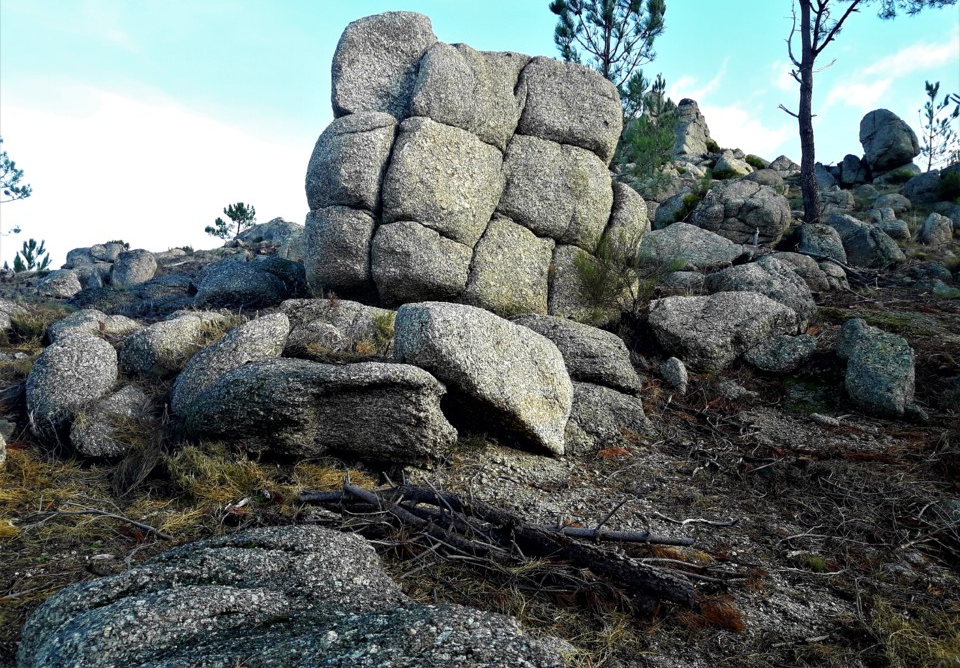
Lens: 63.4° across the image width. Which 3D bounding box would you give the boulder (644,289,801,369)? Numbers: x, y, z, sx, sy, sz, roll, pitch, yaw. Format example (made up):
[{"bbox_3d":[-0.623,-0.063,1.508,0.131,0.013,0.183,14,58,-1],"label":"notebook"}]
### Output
[{"bbox_3d":[2.603,-0.027,8.300,1.484,0.876,1.068,-1,-3,17],"label":"boulder"}]

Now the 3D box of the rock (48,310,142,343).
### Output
[{"bbox_3d":[-4.579,-0.057,9.200,0.997,0.476,0.748,2,-4,-26],"label":"rock"}]

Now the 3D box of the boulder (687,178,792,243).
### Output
[{"bbox_3d":[4.770,-2.247,14.300,1.779,1.197,1.423,-1,-3,19],"label":"boulder"}]

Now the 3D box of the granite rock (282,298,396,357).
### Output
[{"bbox_3d":[-1.484,-0.038,8.200,1.185,0.654,0.888,1,-4,-10],"label":"granite rock"}]

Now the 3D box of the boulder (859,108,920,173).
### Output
[{"bbox_3d":[17.403,-8.181,33.000,2.331,2.721,1.981,-2,-4,28],"label":"boulder"}]

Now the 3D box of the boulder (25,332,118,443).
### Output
[{"bbox_3d":[-3.998,0.507,7.600,0.814,1.013,0.733,2,-4,-28],"label":"boulder"}]

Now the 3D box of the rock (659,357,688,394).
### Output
[{"bbox_3d":[1.799,0.385,7.200,0.253,0.359,0.190,-1,-3,14],"label":"rock"}]

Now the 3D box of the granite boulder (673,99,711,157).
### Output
[{"bbox_3d":[9.806,-9.574,36.000,1.700,2.608,1.445,-1,-4,15],"label":"granite boulder"}]

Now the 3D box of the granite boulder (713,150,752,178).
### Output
[{"bbox_3d":[9.430,-6.330,29.000,1.421,1.014,1.137,-1,-4,18],"label":"granite boulder"}]

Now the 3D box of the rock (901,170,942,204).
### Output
[{"bbox_3d":[11.669,-3.868,20.500,0.957,0.914,0.813,-1,-3,30],"label":"rock"}]

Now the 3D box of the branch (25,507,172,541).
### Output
[{"bbox_3d":[-1.975,0.981,4.020,0.860,0.120,0.160,-1,-3,18],"label":"branch"}]

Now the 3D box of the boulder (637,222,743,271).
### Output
[{"bbox_3d":[3.507,-1.465,13.000,1.713,0.779,1.285,-1,-4,15],"label":"boulder"}]

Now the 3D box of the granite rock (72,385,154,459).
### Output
[{"bbox_3d":[-3.360,0.799,7.100,0.694,0.654,0.590,2,-4,-25],"label":"granite rock"}]

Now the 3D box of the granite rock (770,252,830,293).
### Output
[{"bbox_3d":[4.799,-0.912,11.700,0.935,0.645,0.748,-1,-3,22],"label":"granite rock"}]

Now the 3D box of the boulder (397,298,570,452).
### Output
[{"bbox_3d":[0.032,0.321,5.600,1.200,1.000,0.850,0,-3,8],"label":"boulder"}]

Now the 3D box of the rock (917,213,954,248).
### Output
[{"bbox_3d":[8.985,-2.039,15.300,0.544,0.722,0.462,-1,-3,31],"label":"rock"}]

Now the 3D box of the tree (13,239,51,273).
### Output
[{"bbox_3d":[-11.552,-1.996,20.000,0.950,0.920,0.900,2,-3,-30],"label":"tree"}]

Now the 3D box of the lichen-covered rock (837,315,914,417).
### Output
[{"bbox_3d":[3.514,0.298,6.900,0.599,0.845,0.479,-1,-3,27],"label":"lichen-covered rock"}]

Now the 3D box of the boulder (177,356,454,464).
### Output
[{"bbox_3d":[-1.109,0.532,5.400,1.760,0.660,0.850,0,-3,5],"label":"boulder"}]

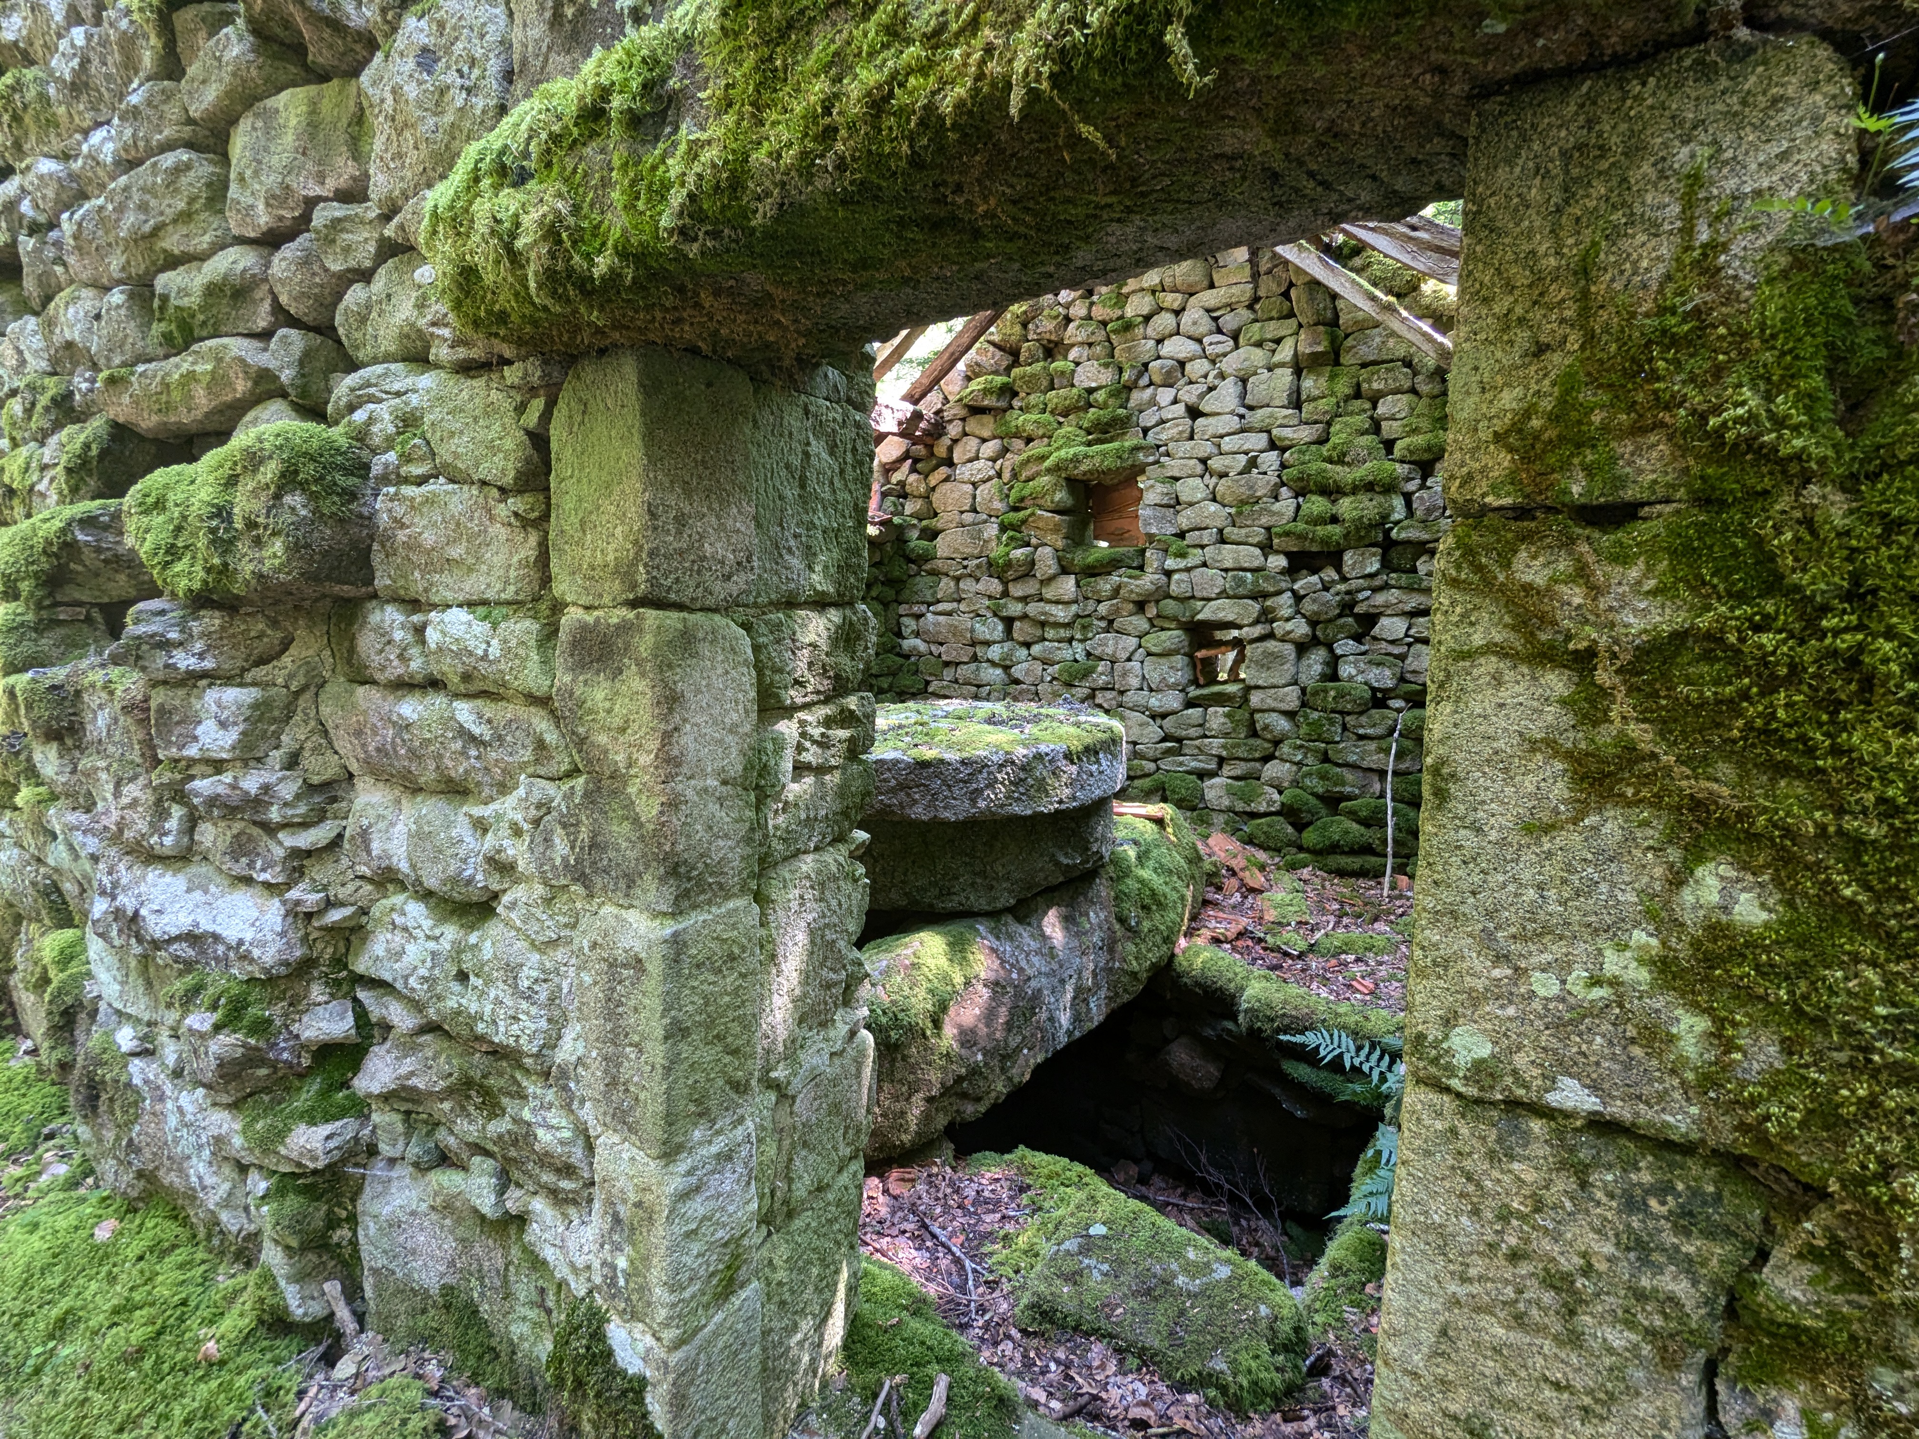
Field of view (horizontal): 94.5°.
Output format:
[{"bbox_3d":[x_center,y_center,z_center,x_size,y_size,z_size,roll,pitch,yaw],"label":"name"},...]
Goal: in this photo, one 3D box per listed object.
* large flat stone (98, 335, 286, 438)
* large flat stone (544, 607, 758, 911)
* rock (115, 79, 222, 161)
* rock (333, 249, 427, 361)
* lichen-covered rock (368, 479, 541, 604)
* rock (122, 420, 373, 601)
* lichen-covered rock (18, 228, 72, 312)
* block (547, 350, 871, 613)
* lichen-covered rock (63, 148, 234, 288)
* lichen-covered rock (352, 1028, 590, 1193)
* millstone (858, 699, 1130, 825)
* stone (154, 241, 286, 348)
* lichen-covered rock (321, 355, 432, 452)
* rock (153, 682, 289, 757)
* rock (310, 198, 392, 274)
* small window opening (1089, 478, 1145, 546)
[{"bbox_3d":[-1.953,-0.847,2.257,0.434,0.242,0.253,5,8,31],"label":"large flat stone"},{"bbox_3d":[-0.569,0.050,1.670,0.280,0.500,0.250,4,8,31],"label":"large flat stone"},{"bbox_3d":[-2.192,-1.649,2.457,0.320,0.165,0.180,4,8,30],"label":"rock"},{"bbox_3d":[-1.181,-0.844,1.812,0.190,0.208,0.157,5,8,31],"label":"rock"},{"bbox_3d":[-0.830,-0.320,1.666,0.503,0.209,0.240,5,8,28],"label":"lichen-covered rock"},{"bbox_3d":[-1.289,-0.371,1.688,0.329,0.283,0.350,5,8,28],"label":"rock"},{"bbox_3d":[-2.646,-1.300,2.564,0.159,0.218,0.125,5,8,31],"label":"lichen-covered rock"},{"bbox_3d":[-0.420,-0.393,1.610,0.236,0.373,0.538,5,8,31],"label":"block"},{"bbox_3d":[-2.088,-1.290,2.285,0.421,0.317,0.269,5,8,31],"label":"lichen-covered rock"},{"bbox_3d":[-0.930,0.730,1.685,0.480,0.220,0.230,3,7,23],"label":"lichen-covered rock"},{"bbox_3d":[-0.042,0.112,2.950,1.150,0.200,1.150,0,7,0],"label":"millstone"},{"bbox_3d":[-1.472,-0.876,1.906,0.543,0.184,0.220,5,8,28],"label":"stone"},{"bbox_3d":[-1.015,-0.589,1.724,0.335,0.154,0.220,5,8,28],"label":"lichen-covered rock"},{"bbox_3d":[-1.603,-0.010,2.047,0.424,0.174,0.200,3,7,15],"label":"rock"},{"bbox_3d":[-1.258,-1.000,1.835,0.170,0.136,0.127,5,8,31],"label":"rock"},{"bbox_3d":[0.923,-1.210,5.200,0.330,0.400,0.200,4,8,26],"label":"small window opening"}]

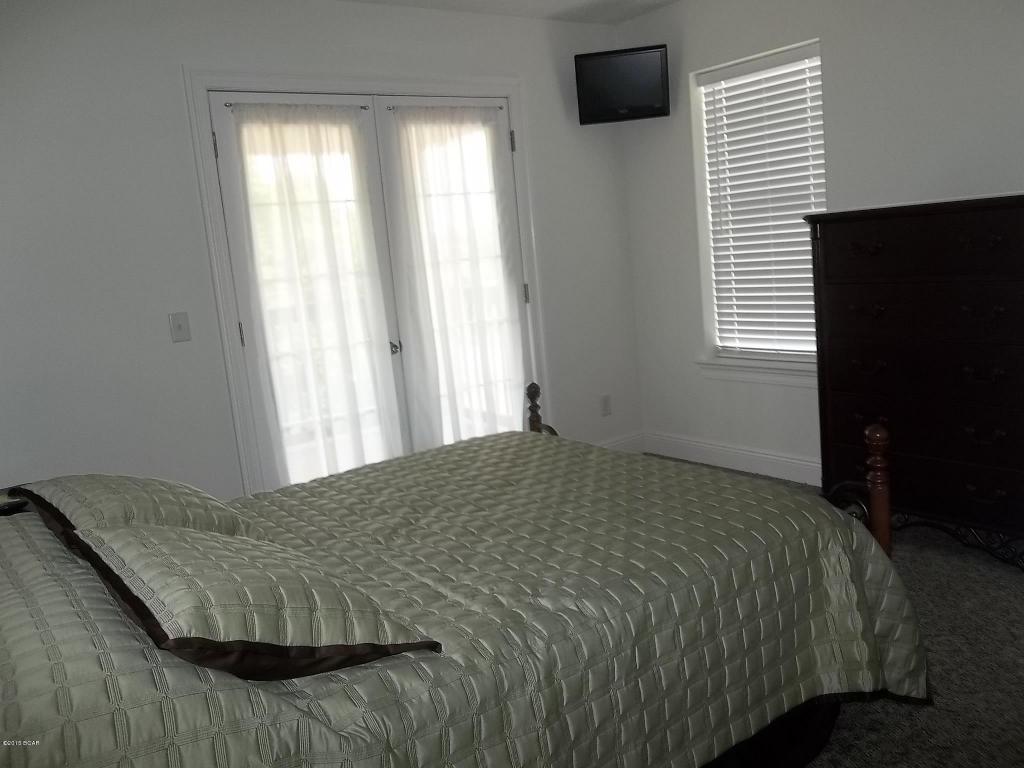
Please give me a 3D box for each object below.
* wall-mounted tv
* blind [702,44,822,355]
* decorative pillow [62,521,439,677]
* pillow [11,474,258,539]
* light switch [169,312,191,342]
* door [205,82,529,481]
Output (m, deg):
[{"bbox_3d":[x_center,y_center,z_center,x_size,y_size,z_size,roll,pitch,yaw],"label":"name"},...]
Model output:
[{"bbox_3d":[0.570,-1.527,4.103,0.459,0.340,0.070,-5,13,5],"label":"wall-mounted tv"},{"bbox_3d":[1.231,-0.857,3.910,0.060,1.400,0.740,-12,11,-33],"label":"blind"},{"bbox_3d":[-0.573,0.434,1.726,0.520,0.190,0.780,6,1,-35],"label":"decorative pillow"},{"bbox_3d":[-1.041,0.378,2.312,0.550,0.190,0.760,6,0,-39],"label":"pillow"},{"bbox_3d":[-1.359,-0.232,3.275,0.071,0.117,0.012,-12,11,-33],"label":"light switch"},{"bbox_3d":[-0.536,-0.334,3.841,1.504,2.033,0.070,-12,11,-33],"label":"door"}]

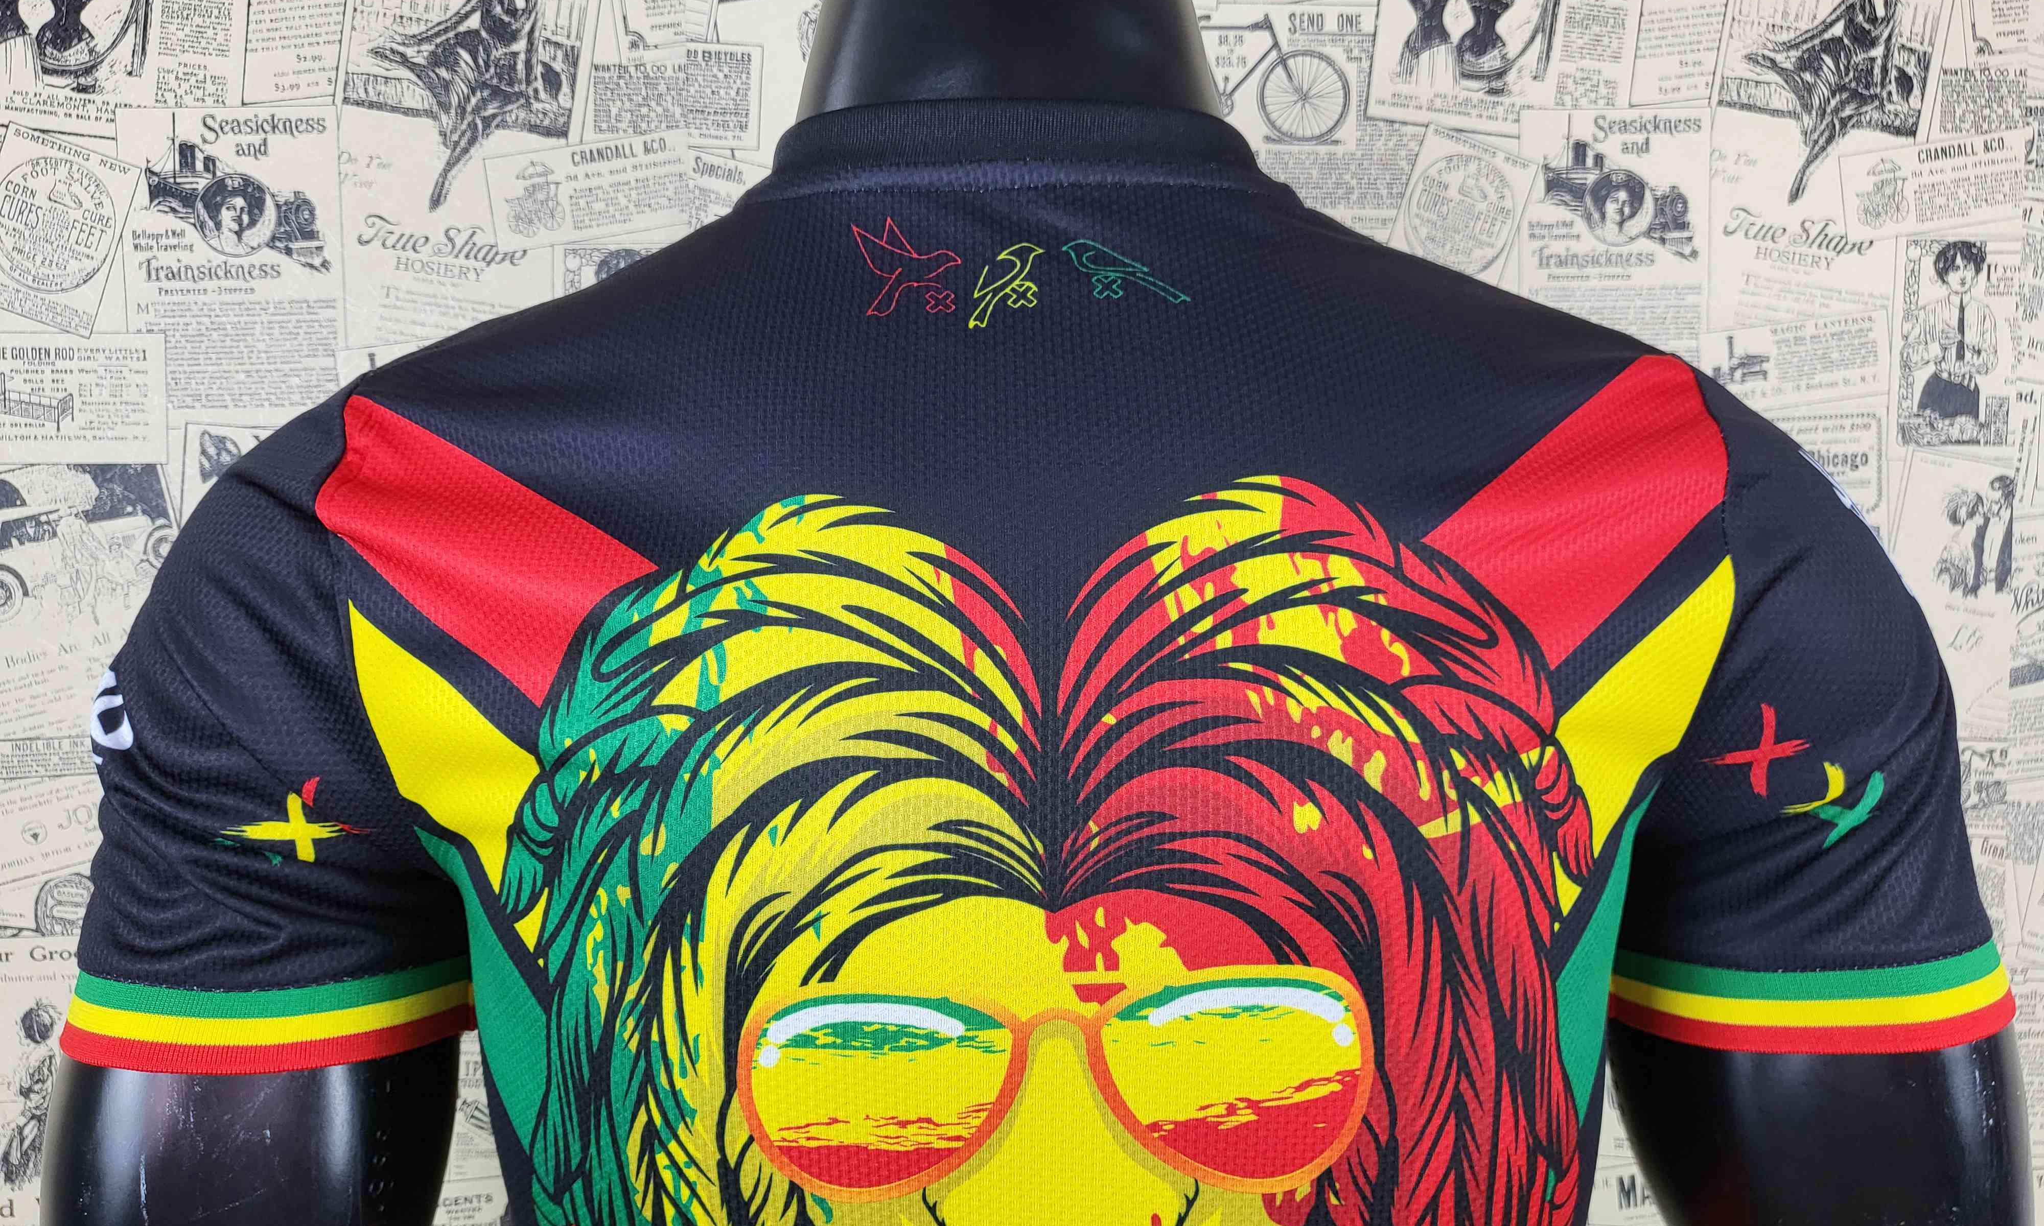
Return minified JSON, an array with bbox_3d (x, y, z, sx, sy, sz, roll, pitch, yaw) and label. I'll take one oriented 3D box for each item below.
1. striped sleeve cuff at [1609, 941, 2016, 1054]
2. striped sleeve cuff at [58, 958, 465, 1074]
[{"bbox_3d":[0.235,0.108,0.472,0.113,0.026,0.111,-6,-1,-7],"label":"striped sleeve cuff"},{"bbox_3d":[-0.228,0.117,0.474,0.116,0.026,0.111,2,-1,-7],"label":"striped sleeve cuff"}]

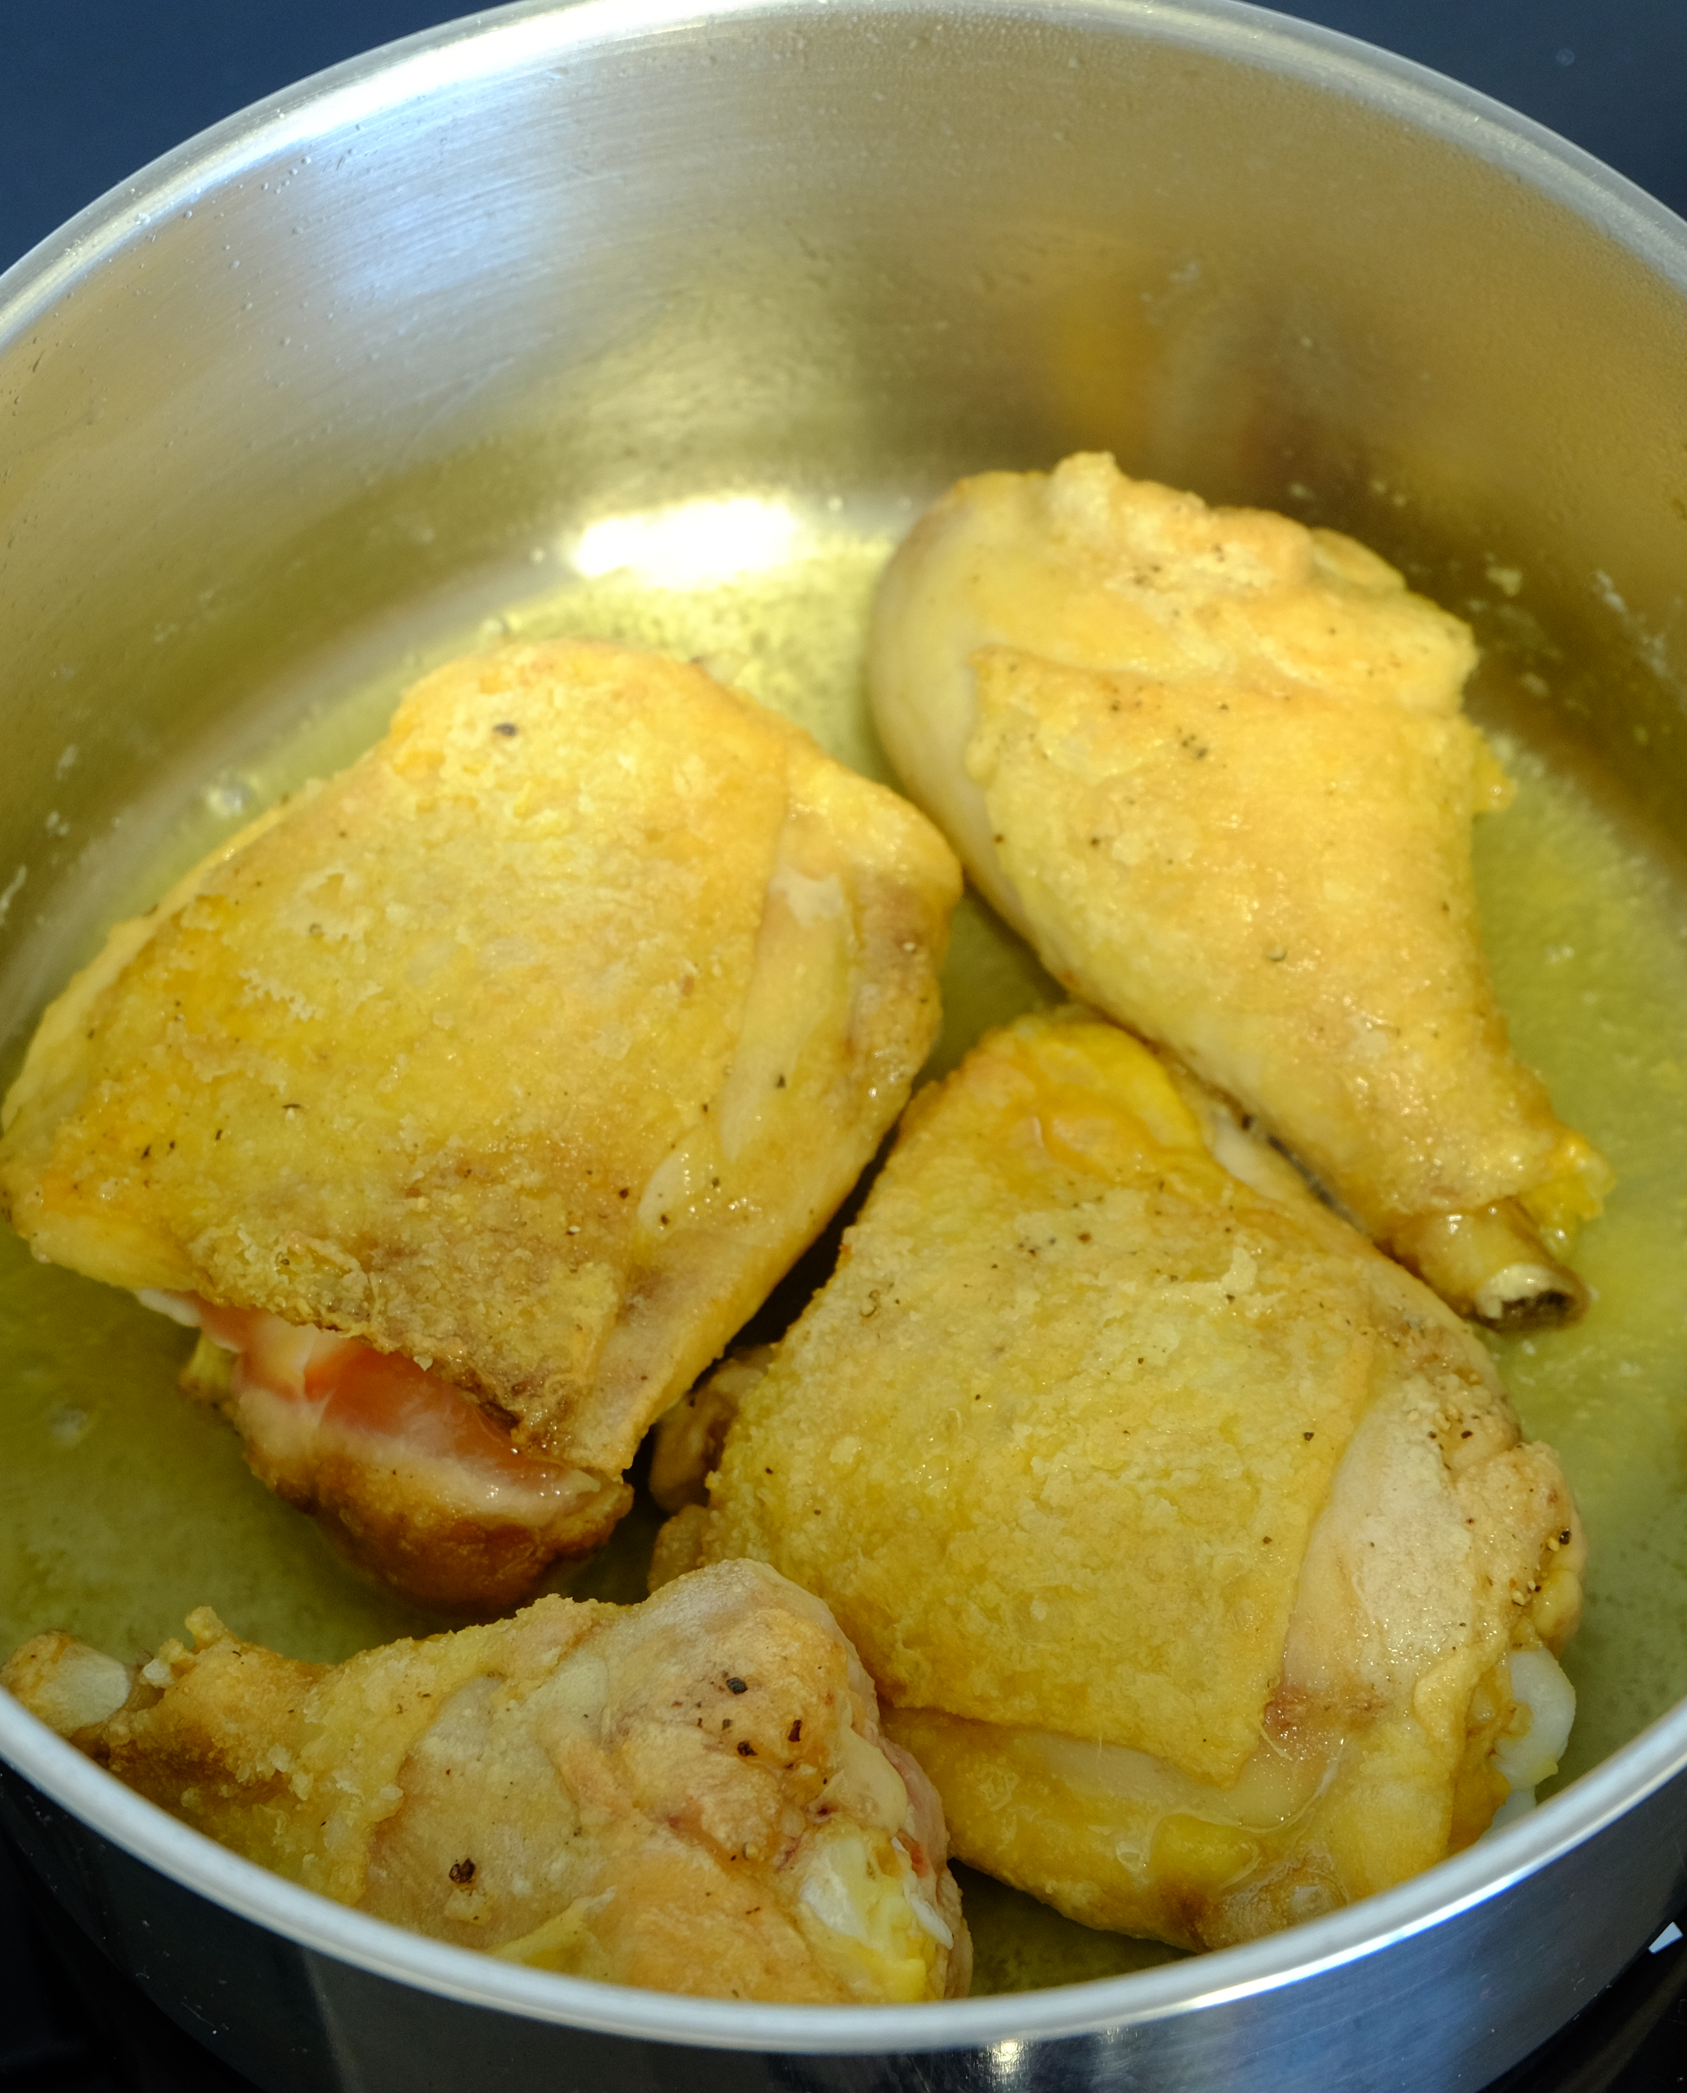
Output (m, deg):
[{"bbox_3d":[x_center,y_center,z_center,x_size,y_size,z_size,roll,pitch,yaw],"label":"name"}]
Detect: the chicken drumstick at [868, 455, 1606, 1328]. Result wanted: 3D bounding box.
[{"bbox_3d":[0.054,-0.021,0.647,0.064,0.047,0.120,-21,62,-10],"label":"chicken drumstick"}]

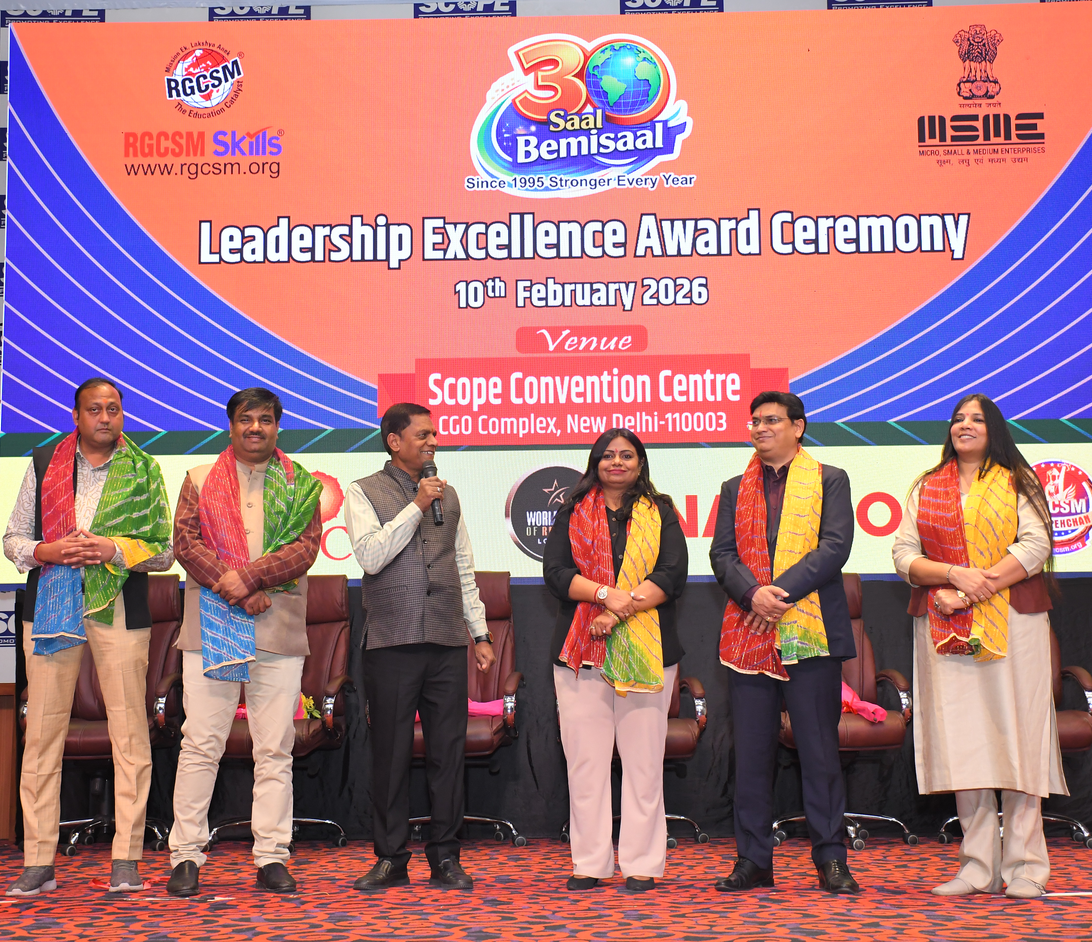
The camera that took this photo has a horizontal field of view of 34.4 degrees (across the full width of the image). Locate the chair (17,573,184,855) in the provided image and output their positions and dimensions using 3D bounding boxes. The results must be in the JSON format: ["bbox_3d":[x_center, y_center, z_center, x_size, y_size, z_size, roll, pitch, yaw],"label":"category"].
[{"bbox_3d":[-1.891,1.037,7.663,0.650,1.190,0.720,-1,-7,0],"label":"chair"}]

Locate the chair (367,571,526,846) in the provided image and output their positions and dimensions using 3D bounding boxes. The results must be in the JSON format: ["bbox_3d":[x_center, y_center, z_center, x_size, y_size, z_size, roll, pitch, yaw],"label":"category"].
[{"bbox_3d":[-0.400,1.033,7.742,0.650,1.190,0.720,-1,-7,1],"label":"chair"}]

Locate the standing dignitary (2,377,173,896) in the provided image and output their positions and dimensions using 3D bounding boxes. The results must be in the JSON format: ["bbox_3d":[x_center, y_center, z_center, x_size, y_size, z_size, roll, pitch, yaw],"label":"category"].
[{"bbox_3d":[-1.597,0.559,6.232,0.560,1.790,0.380,0,-7,-2],"label":"standing dignitary"}]

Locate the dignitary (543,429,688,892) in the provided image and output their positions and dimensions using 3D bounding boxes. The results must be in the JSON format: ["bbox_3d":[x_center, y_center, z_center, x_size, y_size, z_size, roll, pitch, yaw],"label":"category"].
[{"bbox_3d":[0.229,0.639,6.141,0.490,1.577,0.340,-1,-7,3],"label":"dignitary"}]

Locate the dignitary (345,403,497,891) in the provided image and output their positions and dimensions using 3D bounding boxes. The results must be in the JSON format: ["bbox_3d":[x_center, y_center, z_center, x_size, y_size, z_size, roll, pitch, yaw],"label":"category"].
[{"bbox_3d":[-0.443,0.600,6.235,0.530,1.689,0.420,2,-7,-17],"label":"dignitary"}]

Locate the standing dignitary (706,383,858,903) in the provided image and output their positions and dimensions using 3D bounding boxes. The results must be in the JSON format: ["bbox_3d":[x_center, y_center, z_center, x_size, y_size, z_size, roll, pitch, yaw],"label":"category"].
[{"bbox_3d":[0.811,0.566,6.069,0.500,1.693,0.360,-2,-7,15],"label":"standing dignitary"}]

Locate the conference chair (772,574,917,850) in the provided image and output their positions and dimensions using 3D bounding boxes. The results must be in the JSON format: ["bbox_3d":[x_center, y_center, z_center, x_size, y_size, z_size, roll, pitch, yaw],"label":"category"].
[{"bbox_3d":[1.236,1.006,7.643,0.650,1.190,0.720,0,-7,-6],"label":"conference chair"}]

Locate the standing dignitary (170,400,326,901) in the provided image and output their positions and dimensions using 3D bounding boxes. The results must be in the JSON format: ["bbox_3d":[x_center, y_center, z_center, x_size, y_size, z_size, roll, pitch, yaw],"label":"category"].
[{"bbox_3d":[-1.046,0.574,6.202,0.540,1.744,0.380,0,-7,-6],"label":"standing dignitary"}]

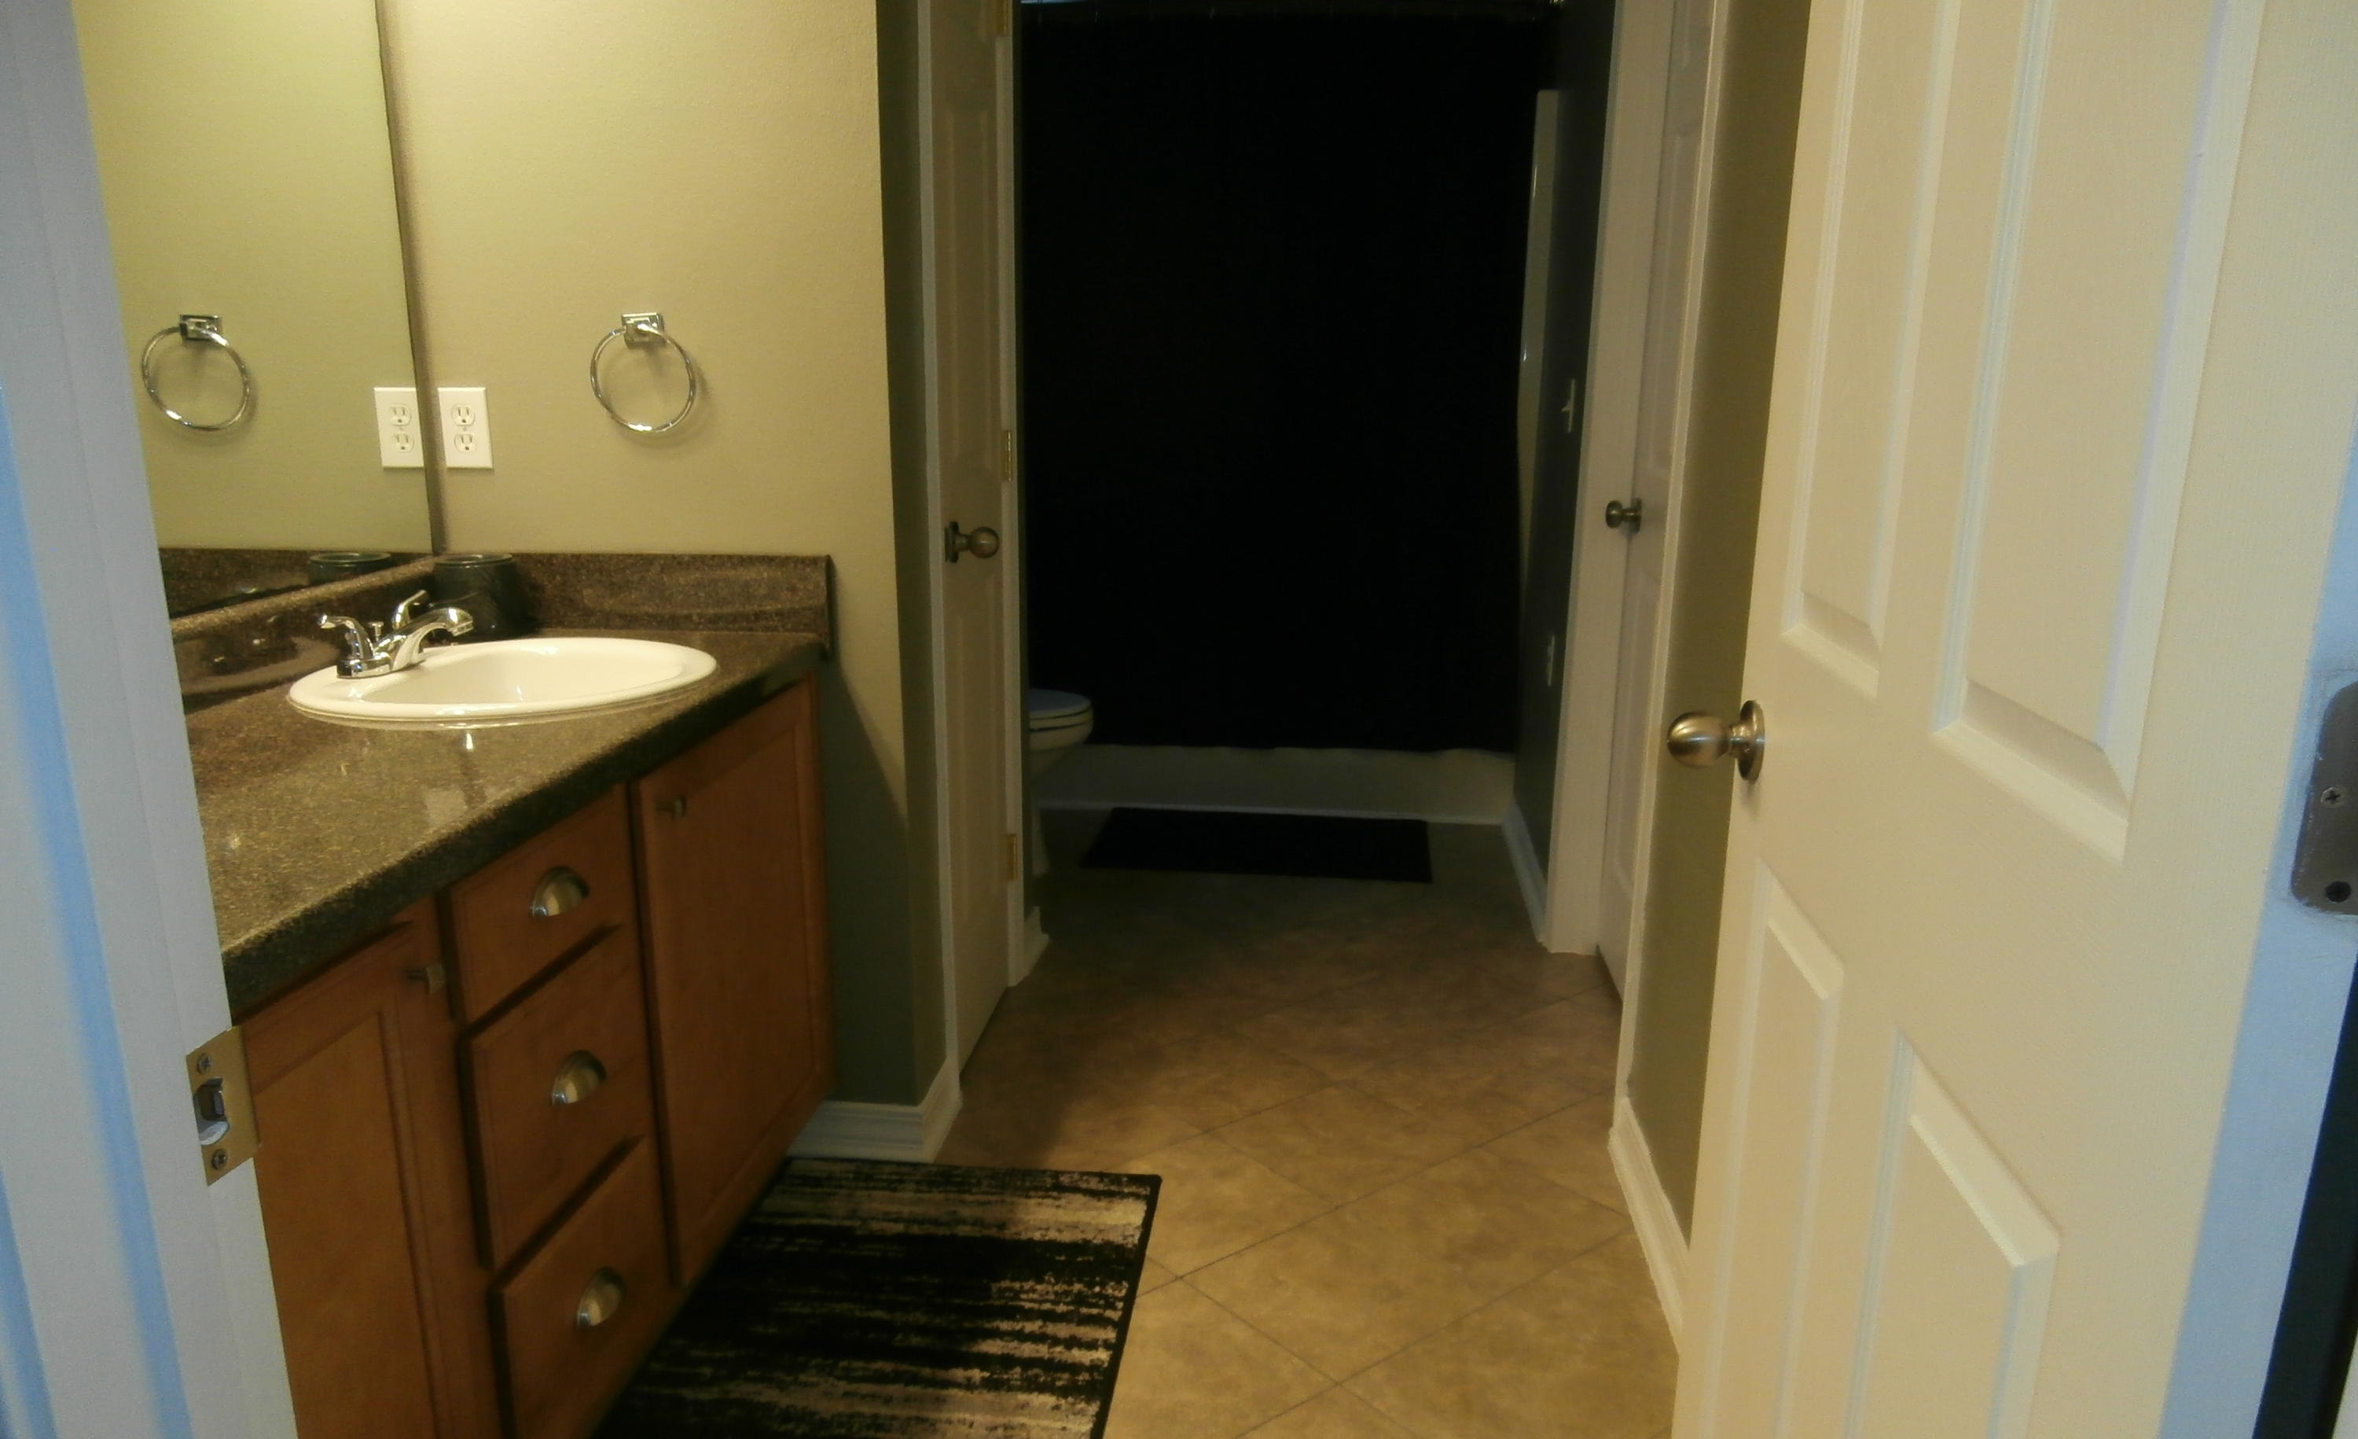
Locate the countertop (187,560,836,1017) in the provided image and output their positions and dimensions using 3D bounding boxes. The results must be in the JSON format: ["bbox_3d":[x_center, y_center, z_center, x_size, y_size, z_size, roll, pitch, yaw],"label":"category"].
[{"bbox_3d":[-0.900,0.010,1.702,0.575,0.165,1.430,2,14,7],"label":"countertop"}]

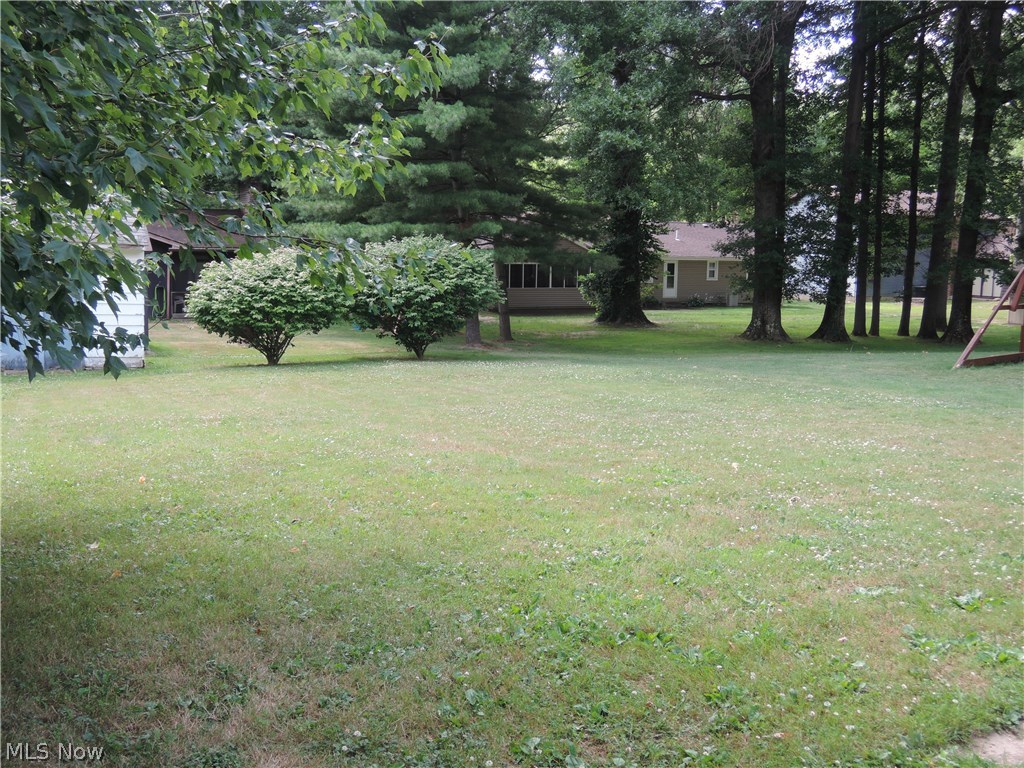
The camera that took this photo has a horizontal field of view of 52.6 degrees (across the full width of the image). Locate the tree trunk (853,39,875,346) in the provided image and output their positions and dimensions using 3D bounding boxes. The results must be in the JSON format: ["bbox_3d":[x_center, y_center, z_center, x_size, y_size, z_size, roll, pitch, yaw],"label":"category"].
[{"bbox_3d":[9.517,-5.196,27.875,0.420,7.870,0.420,2,6,0],"label":"tree trunk"}]

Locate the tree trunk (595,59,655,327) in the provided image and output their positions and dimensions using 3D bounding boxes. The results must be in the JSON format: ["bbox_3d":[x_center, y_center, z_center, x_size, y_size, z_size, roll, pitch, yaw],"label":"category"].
[{"bbox_3d":[3.869,-6.276,34.035,1.700,8.610,1.600,2,6,0],"label":"tree trunk"}]

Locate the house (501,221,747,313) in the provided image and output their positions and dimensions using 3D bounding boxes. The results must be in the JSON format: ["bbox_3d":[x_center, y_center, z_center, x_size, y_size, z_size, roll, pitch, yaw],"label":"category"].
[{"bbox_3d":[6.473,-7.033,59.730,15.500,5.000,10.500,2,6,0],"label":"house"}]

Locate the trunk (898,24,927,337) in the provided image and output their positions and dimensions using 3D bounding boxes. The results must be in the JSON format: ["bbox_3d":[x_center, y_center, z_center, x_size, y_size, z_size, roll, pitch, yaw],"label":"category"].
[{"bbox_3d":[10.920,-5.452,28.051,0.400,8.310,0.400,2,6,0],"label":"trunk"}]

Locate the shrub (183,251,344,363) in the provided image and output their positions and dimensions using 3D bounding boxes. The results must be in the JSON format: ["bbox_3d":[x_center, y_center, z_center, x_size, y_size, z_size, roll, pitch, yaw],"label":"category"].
[{"bbox_3d":[-4.322,-1.379,18.390,2.750,2.040,2.600,2,6,0],"label":"shrub"}]

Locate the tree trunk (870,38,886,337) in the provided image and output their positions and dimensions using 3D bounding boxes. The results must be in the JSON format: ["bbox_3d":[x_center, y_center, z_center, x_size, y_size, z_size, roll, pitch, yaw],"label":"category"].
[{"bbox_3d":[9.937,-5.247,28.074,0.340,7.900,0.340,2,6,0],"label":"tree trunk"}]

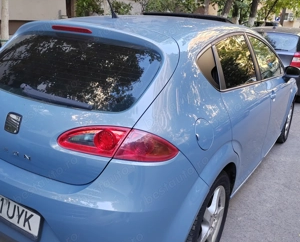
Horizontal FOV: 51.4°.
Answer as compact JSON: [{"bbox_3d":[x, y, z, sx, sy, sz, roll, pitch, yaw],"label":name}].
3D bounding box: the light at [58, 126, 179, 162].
[{"bbox_3d":[-0.144,0.075,1.325,0.520,0.137,0.130,6,18,7],"label":"light"}]

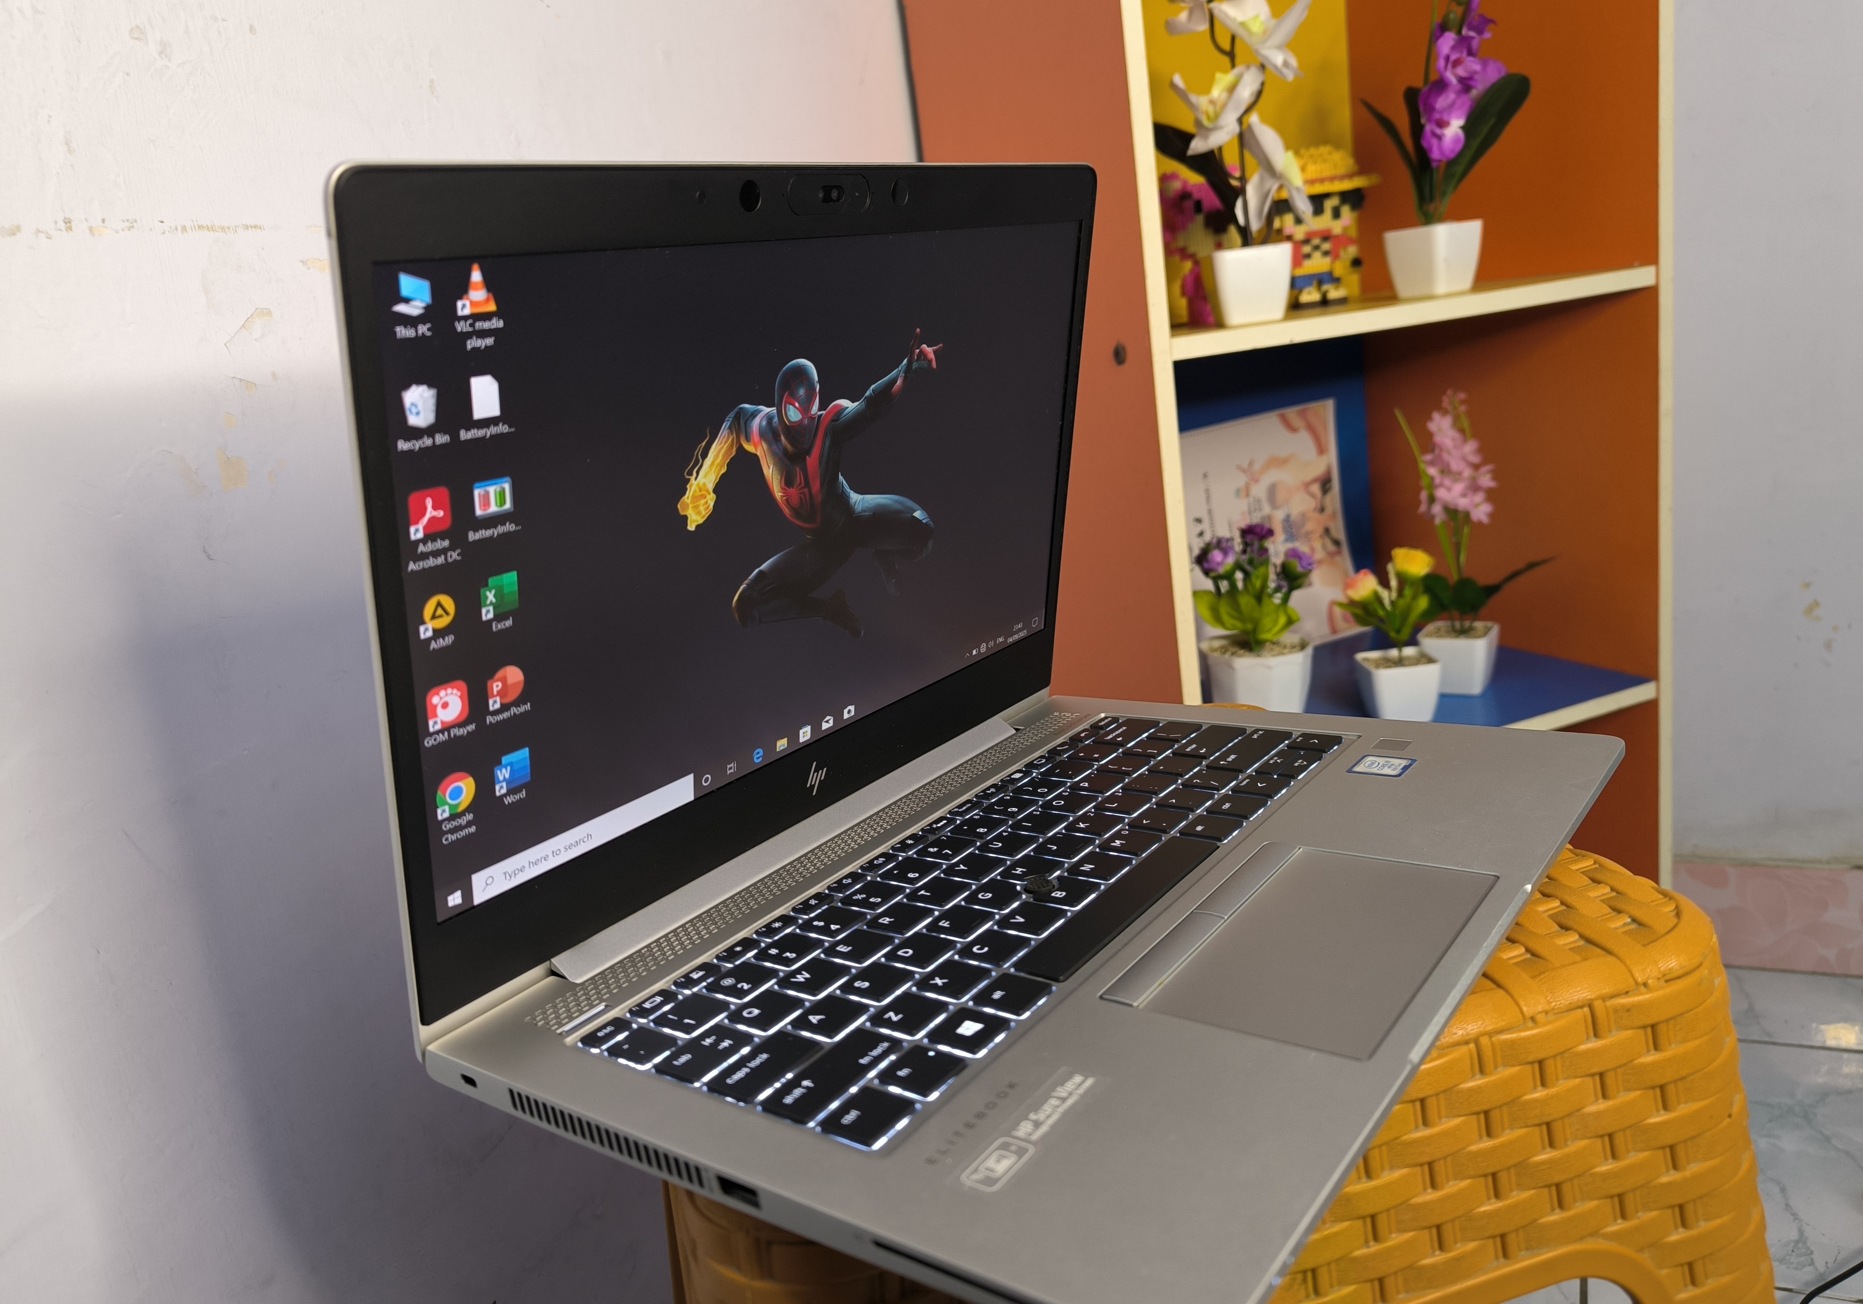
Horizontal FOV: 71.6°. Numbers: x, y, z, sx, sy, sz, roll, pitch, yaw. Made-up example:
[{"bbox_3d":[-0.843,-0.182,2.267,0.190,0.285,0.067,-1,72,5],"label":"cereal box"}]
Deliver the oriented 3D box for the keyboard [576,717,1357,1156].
[{"bbox_3d":[0.029,0.067,0.402,0.103,0.005,0.272,2,17,38],"label":"keyboard"}]

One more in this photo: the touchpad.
[{"bbox_3d":[0.102,0.073,0.330,0.054,0.003,0.098,2,17,38],"label":"touchpad"}]

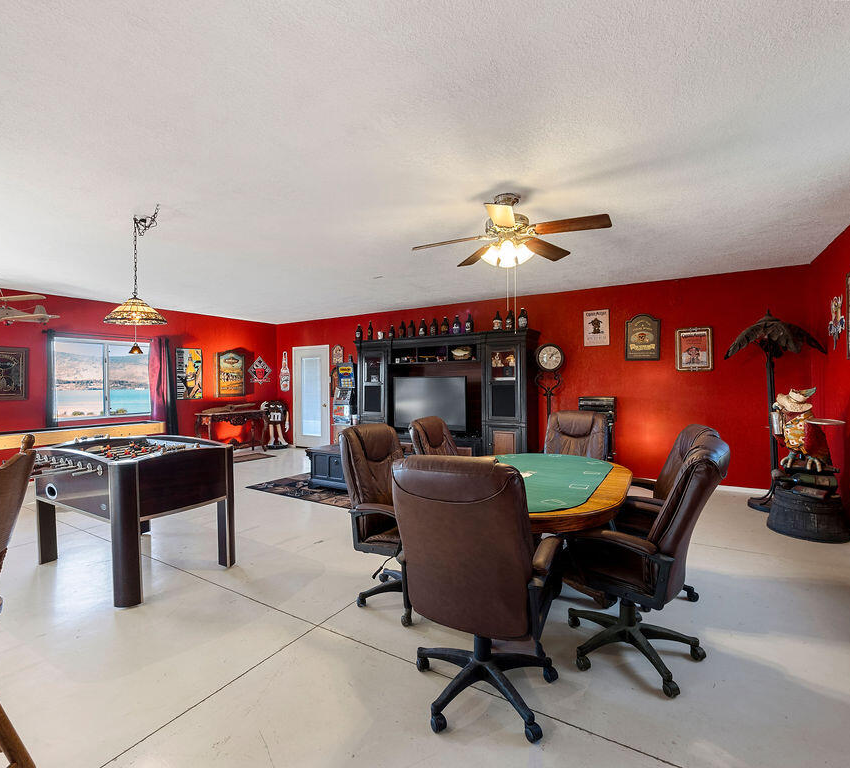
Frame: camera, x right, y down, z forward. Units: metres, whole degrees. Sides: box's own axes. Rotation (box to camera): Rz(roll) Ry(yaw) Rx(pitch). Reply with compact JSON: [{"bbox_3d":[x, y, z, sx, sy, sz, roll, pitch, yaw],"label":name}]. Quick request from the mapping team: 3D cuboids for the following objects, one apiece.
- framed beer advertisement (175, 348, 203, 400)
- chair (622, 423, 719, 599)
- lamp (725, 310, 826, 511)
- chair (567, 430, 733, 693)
[{"bbox_3d":[-4.221,-0.176,7.458,0.030,0.897,0.468,-1,0,31],"label":"framed beer advertisement"},{"bbox_3d":[1.405,0.781,2.659,0.737,1.076,0.658,-1,0,26],"label":"chair"},{"bbox_3d":[3.629,0.270,4.330,1.000,2.080,1.000,0,0,30],"label":"lamp"},{"bbox_3d":[1.032,0.790,2.026,0.737,1.076,0.658,-1,0,38],"label":"chair"}]

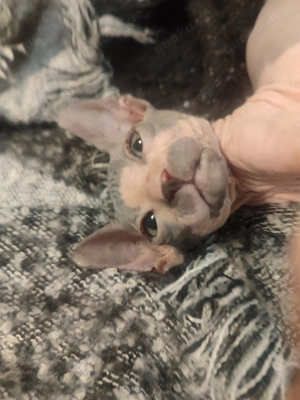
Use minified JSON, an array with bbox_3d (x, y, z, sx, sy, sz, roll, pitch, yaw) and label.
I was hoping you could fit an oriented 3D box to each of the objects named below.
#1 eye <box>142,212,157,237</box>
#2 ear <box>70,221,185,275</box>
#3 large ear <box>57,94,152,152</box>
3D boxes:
[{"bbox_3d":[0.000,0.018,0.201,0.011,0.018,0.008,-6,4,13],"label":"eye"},{"bbox_3d":[-0.016,0.036,0.215,0.078,0.036,0.026,0,9,15],"label":"ear"},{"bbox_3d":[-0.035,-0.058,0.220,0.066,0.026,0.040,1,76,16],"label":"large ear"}]

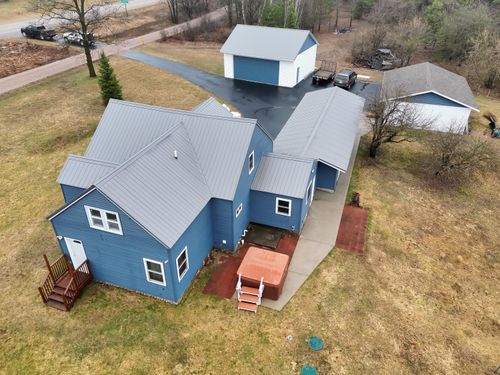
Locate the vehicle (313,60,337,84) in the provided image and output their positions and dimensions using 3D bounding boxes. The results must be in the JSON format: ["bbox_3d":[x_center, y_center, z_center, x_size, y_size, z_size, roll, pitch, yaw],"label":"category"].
[{"bbox_3d":[9.451,-14.416,43.269,2.000,1.900,3.800,14,35,20],"label":"vehicle"}]

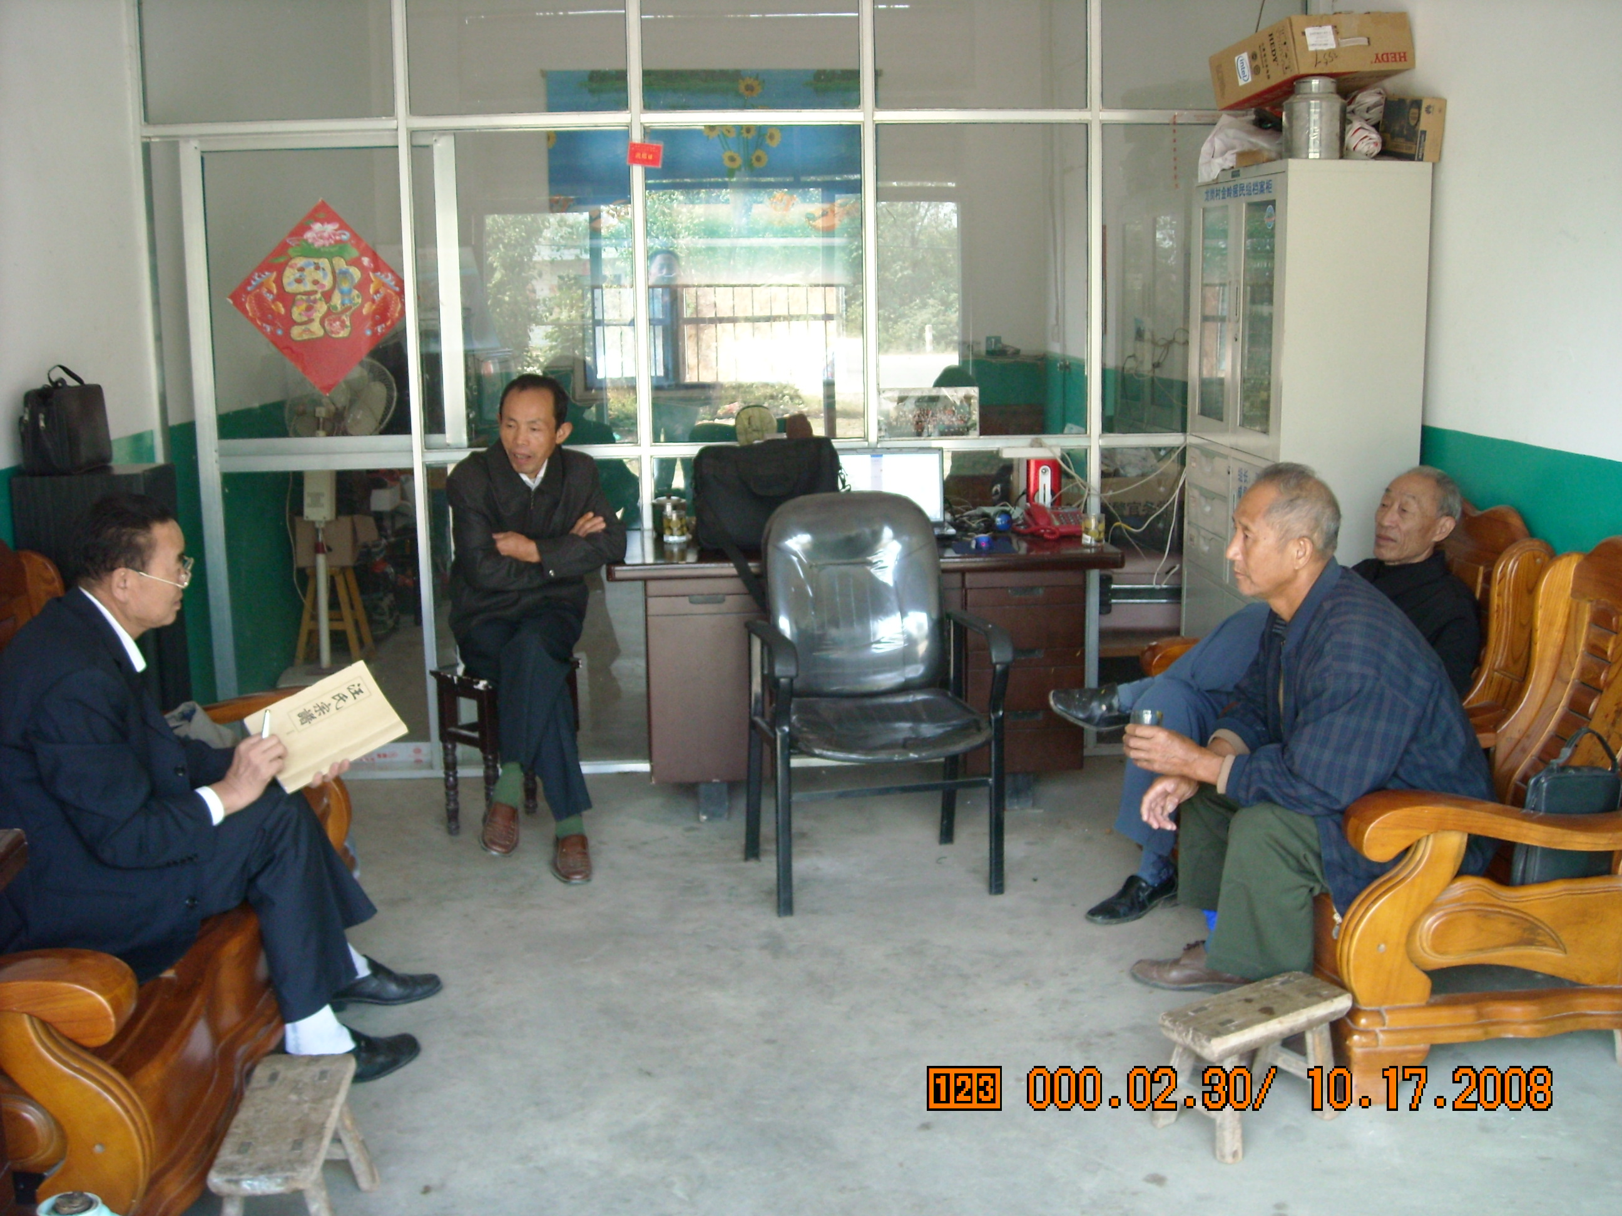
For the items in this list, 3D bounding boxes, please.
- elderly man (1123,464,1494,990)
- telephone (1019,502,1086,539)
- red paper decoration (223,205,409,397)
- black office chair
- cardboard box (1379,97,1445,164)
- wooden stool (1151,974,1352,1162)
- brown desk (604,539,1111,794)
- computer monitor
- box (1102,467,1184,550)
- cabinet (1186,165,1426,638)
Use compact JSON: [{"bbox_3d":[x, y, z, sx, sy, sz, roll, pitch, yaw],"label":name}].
[{"bbox_3d":[1.021,0.273,3.344,0.740,1.130,0.520,-1,10,-2],"label":"elderly man"},{"bbox_3d":[0.742,-0.273,4.901,0.200,0.090,0.190,-1,10,-2],"label":"telephone"},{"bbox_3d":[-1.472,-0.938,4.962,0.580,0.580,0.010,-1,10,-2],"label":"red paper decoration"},{"bbox_3d":[0.136,0.215,4.196,0.610,0.970,0.620,-3,11,-13],"label":"black office chair"},{"bbox_3d":[1.535,-1.225,4.216,0.160,0.160,0.100,-1,10,-2],"label":"cardboard box"},{"bbox_3d":[0.793,0.814,2.931,0.350,0.225,0.170,-7,12,-30],"label":"wooden stool"},{"bbox_3d":[0.154,0.187,4.868,1.410,0.780,0.690,-1,10,-2],"label":"brown desk"},{"bbox_3d":[0.237,-0.367,4.967,0.340,0.235,0.050,-1,2,-2],"label":"computer monitor"},{"bbox_3d":[1.086,-0.369,5.741,0.420,0.280,0.340,-1,10,-2],"label":"box"},{"bbox_3d":[1.389,-0.327,4.722,0.390,1.795,0.900,-1,10,-2],"label":"cabinet"}]

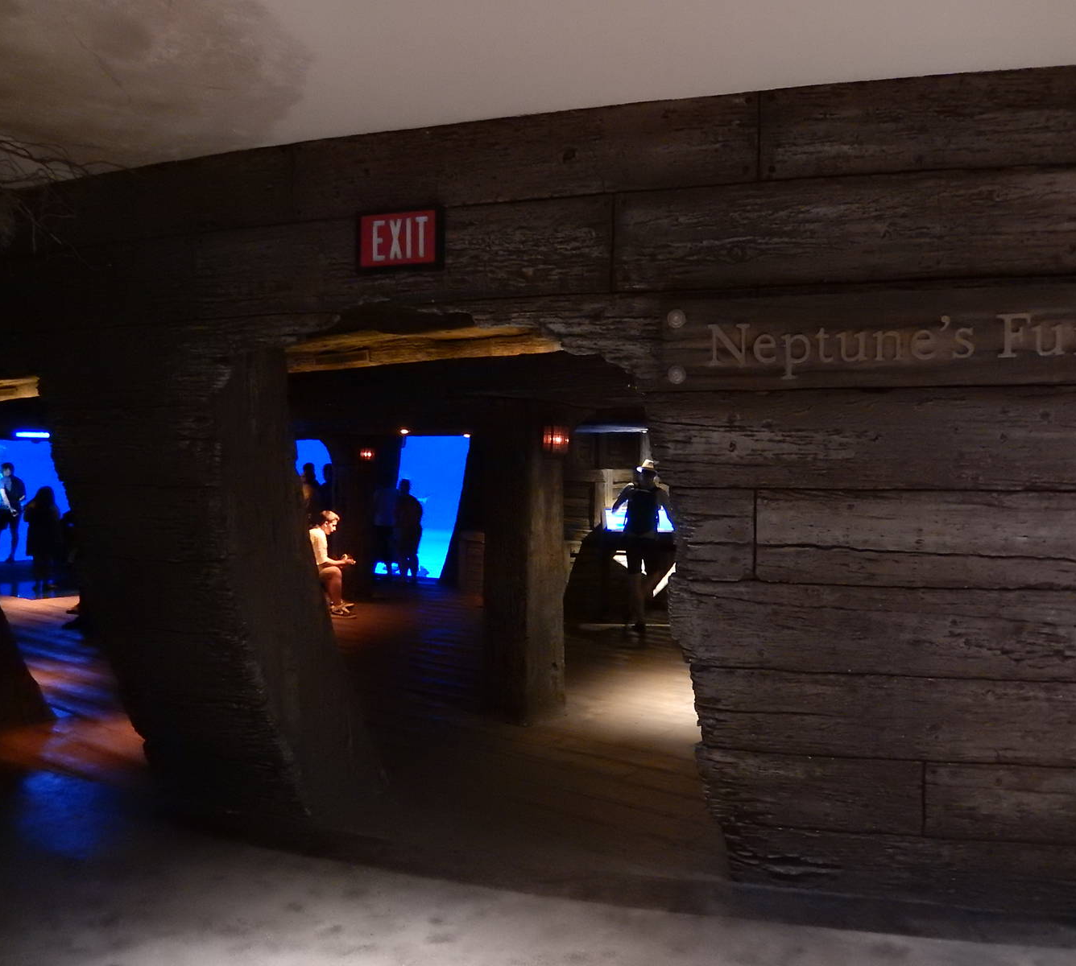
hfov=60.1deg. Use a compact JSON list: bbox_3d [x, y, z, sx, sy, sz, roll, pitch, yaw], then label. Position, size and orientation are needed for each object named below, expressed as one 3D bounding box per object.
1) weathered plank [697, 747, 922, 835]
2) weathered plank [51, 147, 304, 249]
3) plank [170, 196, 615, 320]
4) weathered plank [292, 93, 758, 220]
[{"bbox_3d":[0.991,1.114,3.431,0.792,0.267,0.075,0,4,12],"label":"weathered plank"},{"bbox_3d":[-1.592,-1.226,4.049,1.312,0.319,0.079,0,0,21],"label":"weathered plank"},{"bbox_3d":[-0.615,-0.881,3.710,1.883,0.369,0.094,0,0,18],"label":"plank"},{"bbox_3d":[-0.104,-1.226,3.553,1.841,0.319,0.095,0,0,16],"label":"weathered plank"}]

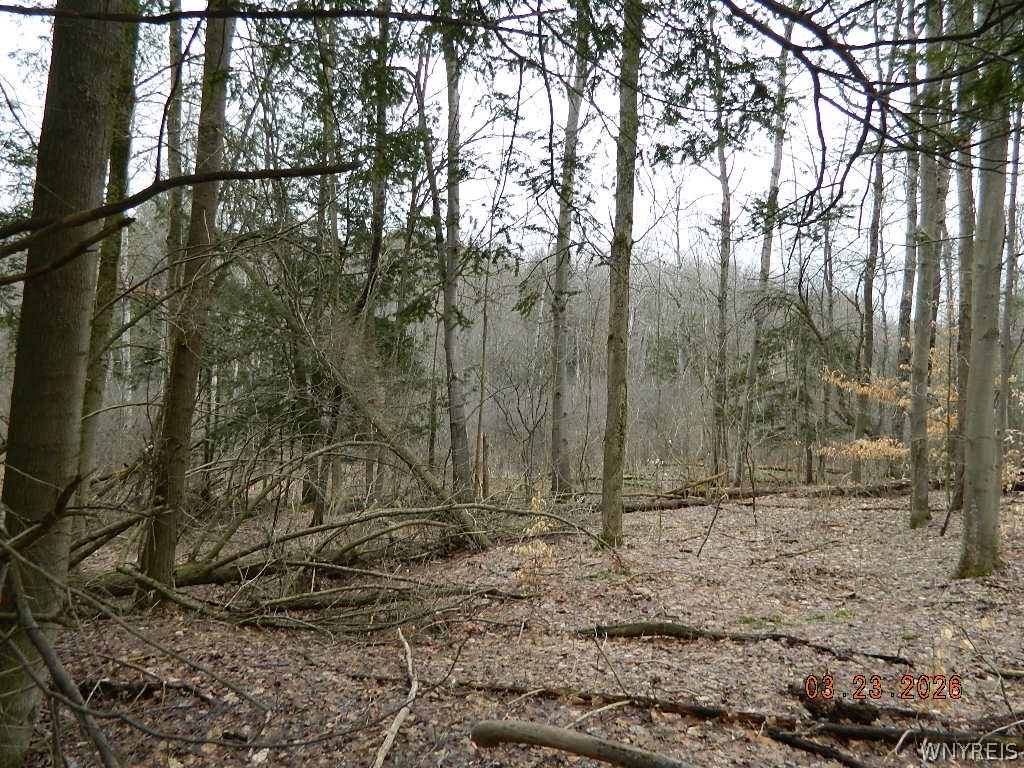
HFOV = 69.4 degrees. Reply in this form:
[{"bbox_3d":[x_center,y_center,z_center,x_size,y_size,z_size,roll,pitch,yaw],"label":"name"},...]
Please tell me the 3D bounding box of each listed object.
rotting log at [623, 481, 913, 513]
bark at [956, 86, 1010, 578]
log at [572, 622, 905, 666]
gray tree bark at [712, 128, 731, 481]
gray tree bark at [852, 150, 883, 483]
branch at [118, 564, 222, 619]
[{"bbox_3d":[5.566,2.222,15.005,8.451,0.320,0.400,3,-3,-30],"label":"rotting log"},{"bbox_3d":[5.221,-0.631,8.118,0.450,5.394,0.450,2,-3,33],"label":"bark"},{"bbox_3d":[1.549,1.759,5.131,2.192,0.140,0.250,1,-3,12],"label":"log"},{"bbox_3d":[6.143,-2.488,21.888,0.360,10.464,0.360,1,-3,16],"label":"gray tree bark"},{"bbox_3d":[9.654,-1.853,20.047,0.360,9.139,0.360,4,-3,25],"label":"gray tree bark"},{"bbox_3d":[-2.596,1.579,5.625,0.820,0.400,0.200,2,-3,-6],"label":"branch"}]

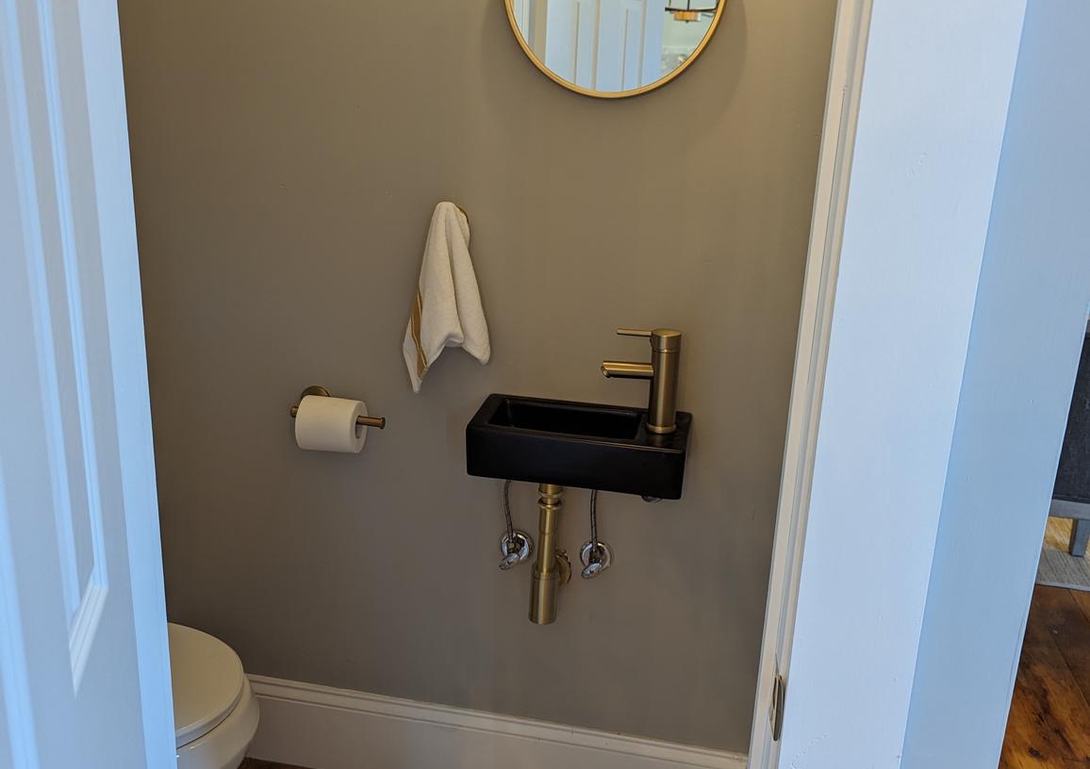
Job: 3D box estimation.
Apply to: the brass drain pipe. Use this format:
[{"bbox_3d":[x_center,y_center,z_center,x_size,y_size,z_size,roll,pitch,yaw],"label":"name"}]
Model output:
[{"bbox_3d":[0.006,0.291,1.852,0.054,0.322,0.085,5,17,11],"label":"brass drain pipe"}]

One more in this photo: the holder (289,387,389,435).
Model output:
[{"bbox_3d":[-0.378,0.051,1.905,0.187,0.060,0.098,5,17,11],"label":"holder"}]

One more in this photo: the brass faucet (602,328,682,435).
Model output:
[{"bbox_3d":[0.161,-0.011,1.718,0.138,0.176,0.050,5,17,11],"label":"brass faucet"}]

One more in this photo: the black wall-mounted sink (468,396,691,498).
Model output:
[{"bbox_3d":[0.065,0.105,1.776,0.370,0.091,0.191,5,17,11],"label":"black wall-mounted sink"}]

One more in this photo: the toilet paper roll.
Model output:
[{"bbox_3d":[-0.395,0.075,1.875,0.104,0.100,0.100,5,17,11],"label":"toilet paper roll"}]

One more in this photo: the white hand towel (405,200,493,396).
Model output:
[{"bbox_3d":[-0.176,-0.150,1.816,0.169,0.357,0.070,5,17,11],"label":"white hand towel"}]

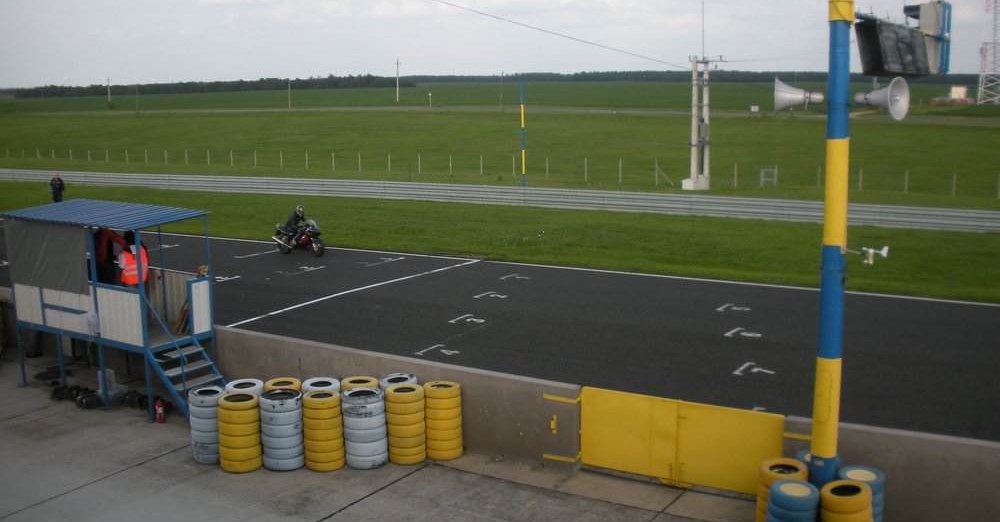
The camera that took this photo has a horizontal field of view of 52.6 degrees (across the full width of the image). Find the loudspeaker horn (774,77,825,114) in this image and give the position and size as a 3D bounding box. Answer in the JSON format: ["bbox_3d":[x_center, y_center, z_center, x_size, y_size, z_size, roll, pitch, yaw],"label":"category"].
[{"bbox_3d":[3.330,-1.826,11.225,0.540,0.440,0.440,2,10,16],"label":"loudspeaker horn"}]

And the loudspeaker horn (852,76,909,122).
[{"bbox_3d":[3.978,-1.709,10.654,0.460,0.460,0.540,-8,12,-36],"label":"loudspeaker horn"}]

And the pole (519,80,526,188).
[{"bbox_3d":[1.234,-6.404,52.898,0.180,6.200,0.180,-1,9,0],"label":"pole"}]

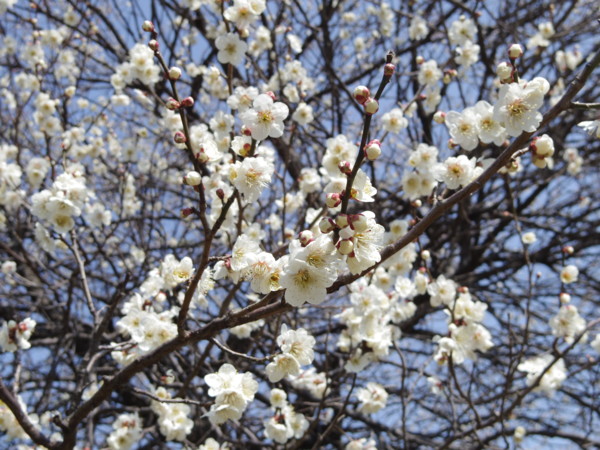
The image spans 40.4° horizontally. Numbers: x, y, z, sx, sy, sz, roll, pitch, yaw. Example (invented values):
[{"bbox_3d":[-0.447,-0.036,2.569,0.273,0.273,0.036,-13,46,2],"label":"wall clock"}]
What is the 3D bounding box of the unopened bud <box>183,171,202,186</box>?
[{"bbox_3d":[-0.058,-0.025,0.440,0.009,0.009,0.009,-45,-45,0],"label":"unopened bud"}]

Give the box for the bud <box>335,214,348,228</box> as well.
[{"bbox_3d":[0.021,-0.002,0.405,0.007,0.007,0.007,-22,-33,0],"label":"bud"}]

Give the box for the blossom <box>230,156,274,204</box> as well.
[{"bbox_3d":[-0.027,-0.026,0.450,0.025,0.026,0.015,5,13,-13],"label":"blossom"}]

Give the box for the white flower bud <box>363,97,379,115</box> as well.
[{"bbox_3d":[0.034,-0.057,0.390,0.007,0.007,0.008,8,-50,0],"label":"white flower bud"}]

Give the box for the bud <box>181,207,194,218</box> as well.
[{"bbox_3d":[-0.061,-0.007,0.440,0.008,0.006,0.006,-25,0,-18],"label":"bud"}]

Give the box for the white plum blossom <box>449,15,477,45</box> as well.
[{"bbox_3d":[0.140,-0.167,0.700,0.024,0.026,0.015,0,9,0],"label":"white plum blossom"}]

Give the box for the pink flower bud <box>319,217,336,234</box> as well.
[{"bbox_3d":[0.013,0.000,0.400,0.009,0.008,0.008,-7,0,-30],"label":"pink flower bud"}]

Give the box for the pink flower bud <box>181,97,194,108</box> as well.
[{"bbox_3d":[-0.060,-0.066,0.440,0.007,0.006,0.006,-28,0,12],"label":"pink flower bud"}]

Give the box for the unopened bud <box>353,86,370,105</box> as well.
[{"bbox_3d":[0.029,-0.061,0.385,0.007,0.009,0.007,-18,12,0],"label":"unopened bud"}]

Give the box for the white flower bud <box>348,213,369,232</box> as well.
[{"bbox_3d":[0.027,-0.001,0.375,0.008,0.009,0.008,-45,-40,0],"label":"white flower bud"}]

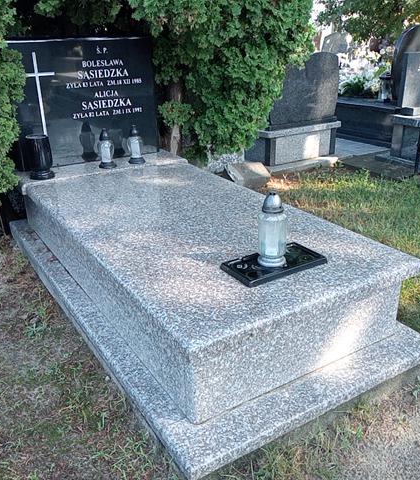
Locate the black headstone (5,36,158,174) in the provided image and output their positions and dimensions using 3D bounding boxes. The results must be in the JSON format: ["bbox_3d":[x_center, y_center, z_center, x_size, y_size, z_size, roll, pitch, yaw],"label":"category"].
[{"bbox_3d":[-0.767,-0.866,3.258,0.914,0.731,0.103,-14,27,-29],"label":"black headstone"}]

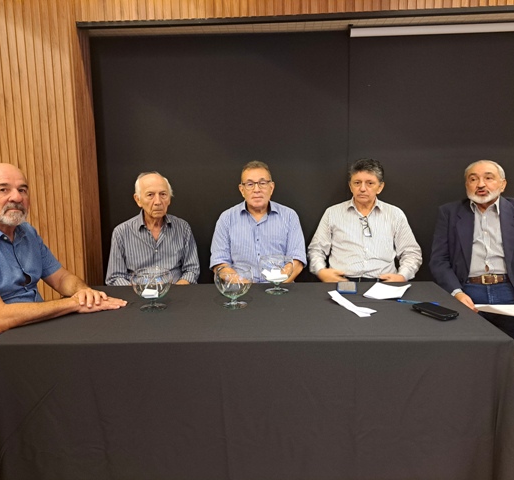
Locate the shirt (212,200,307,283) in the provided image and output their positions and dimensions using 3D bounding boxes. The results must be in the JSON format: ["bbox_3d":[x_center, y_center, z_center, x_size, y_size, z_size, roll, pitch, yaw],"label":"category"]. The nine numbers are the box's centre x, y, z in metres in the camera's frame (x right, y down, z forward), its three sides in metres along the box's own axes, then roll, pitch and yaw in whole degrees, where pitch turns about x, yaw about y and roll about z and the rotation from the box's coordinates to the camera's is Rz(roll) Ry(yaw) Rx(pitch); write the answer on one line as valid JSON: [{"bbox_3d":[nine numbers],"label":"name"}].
[{"bbox_3d":[0.010,0.074,2.263,0.500,0.570,0.310,-1,7,0],"label":"shirt"}]

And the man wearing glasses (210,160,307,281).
[{"bbox_3d":[0.018,0.285,2.153,0.520,1.340,0.700,-1,7,0],"label":"man wearing glasses"}]

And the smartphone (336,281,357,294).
[{"bbox_3d":[0.400,0.210,1.962,0.077,0.011,0.160,0,7,11],"label":"smartphone"}]

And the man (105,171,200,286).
[{"bbox_3d":[-0.465,0.308,2.156,0.510,1.290,0.700,-3,8,-15],"label":"man"}]

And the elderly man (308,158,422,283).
[{"bbox_3d":[0.545,0.270,2.151,0.580,1.340,0.700,0,7,10],"label":"elderly man"}]

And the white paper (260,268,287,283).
[{"bbox_3d":[0.075,0.150,1.935,0.110,0.055,0.090,-1,7,0],"label":"white paper"}]

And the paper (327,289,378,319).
[{"bbox_3d":[0.353,0.239,1.679,0.090,0.030,0.280,-3,8,-18],"label":"paper"}]

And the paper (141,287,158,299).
[{"bbox_3d":[-0.410,0.208,1.710,0.060,0.033,0.045,-1,7,0],"label":"paper"}]

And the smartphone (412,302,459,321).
[{"bbox_3d":[0.635,0.251,1.585,0.080,0.018,0.152,-4,8,-24],"label":"smartphone"}]

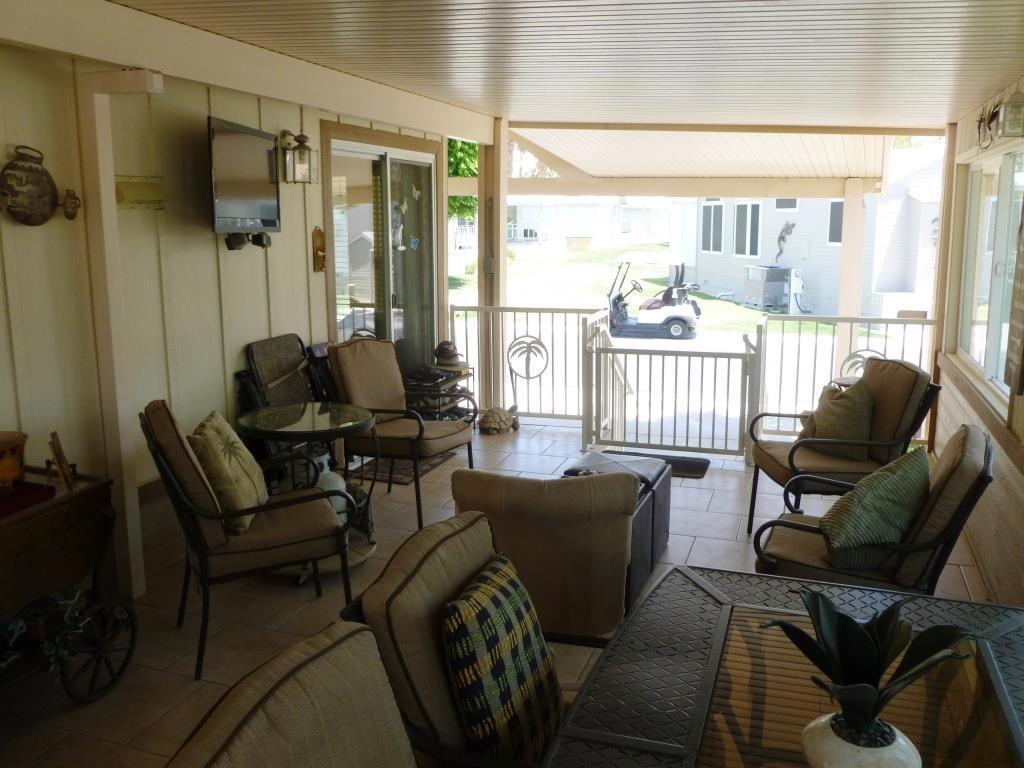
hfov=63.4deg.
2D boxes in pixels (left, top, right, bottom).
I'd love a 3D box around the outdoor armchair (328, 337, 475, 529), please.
[{"bbox_3d":[-0.633,0.223,4.648,0.729,0.984,0.605,5,12,26],"label":"outdoor armchair"}]

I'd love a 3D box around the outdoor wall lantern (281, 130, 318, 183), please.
[{"bbox_3d":[-1.180,-1.272,4.683,0.209,0.305,0.186,4,11,21],"label":"outdoor wall lantern"}]

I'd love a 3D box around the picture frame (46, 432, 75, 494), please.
[{"bbox_3d":[-1.534,0.263,2.814,0.046,0.198,0.155,-17,16,-21],"label":"picture frame"}]

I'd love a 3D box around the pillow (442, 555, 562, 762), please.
[{"bbox_3d":[-0.028,0.611,1.909,0.140,0.364,0.326,-15,2,31],"label":"pillow"}]

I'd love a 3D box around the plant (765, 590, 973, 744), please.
[{"bbox_3d":[0.509,0.398,1.182,0.302,0.217,0.256,0,10,0],"label":"plant"}]

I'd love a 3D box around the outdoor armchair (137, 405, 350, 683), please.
[{"bbox_3d":[-0.997,0.498,3.126,0.729,0.992,0.605,-5,12,-26],"label":"outdoor armchair"}]

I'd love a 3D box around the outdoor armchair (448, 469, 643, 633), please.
[{"bbox_3d":[0.175,0.618,3.266,0.628,0.705,0.620,2,11,10],"label":"outdoor armchair"}]

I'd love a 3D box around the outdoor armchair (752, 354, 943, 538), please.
[{"bbox_3d":[1.548,0.366,3.948,0.705,0.953,0.605,0,10,-1],"label":"outdoor armchair"}]

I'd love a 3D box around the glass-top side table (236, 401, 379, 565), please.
[{"bbox_3d":[-0.955,0.477,3.842,0.659,0.682,0.659,0,10,0],"label":"glass-top side table"}]

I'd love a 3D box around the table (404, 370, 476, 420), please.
[{"bbox_3d":[-0.557,0.158,6.382,0.333,0.488,0.620,4,11,21],"label":"table"}]

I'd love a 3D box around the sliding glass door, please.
[{"bbox_3d":[-0.863,-0.613,5.964,0.101,2.077,1.488,4,11,21],"label":"sliding glass door"}]

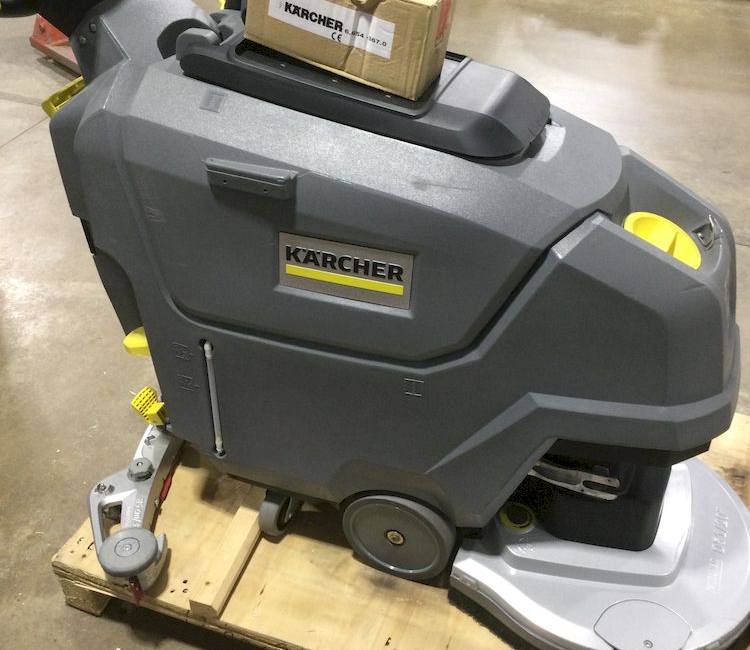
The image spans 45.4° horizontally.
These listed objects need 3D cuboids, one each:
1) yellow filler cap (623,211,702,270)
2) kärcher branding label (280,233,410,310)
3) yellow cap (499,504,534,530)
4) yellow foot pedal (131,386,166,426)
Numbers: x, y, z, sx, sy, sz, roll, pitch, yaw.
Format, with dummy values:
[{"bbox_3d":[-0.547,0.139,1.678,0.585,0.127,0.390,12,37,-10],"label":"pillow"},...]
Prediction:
[{"bbox_3d":[0.389,-0.105,1.231,0.117,0.032,0.117,13,45,-13],"label":"yellow filler cap"},{"bbox_3d":[-0.039,-0.076,1.215,0.188,0.088,0.008,12,42,15],"label":"kärcher branding label"},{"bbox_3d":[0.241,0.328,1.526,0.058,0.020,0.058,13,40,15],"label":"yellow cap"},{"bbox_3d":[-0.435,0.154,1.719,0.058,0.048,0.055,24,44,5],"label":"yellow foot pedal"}]

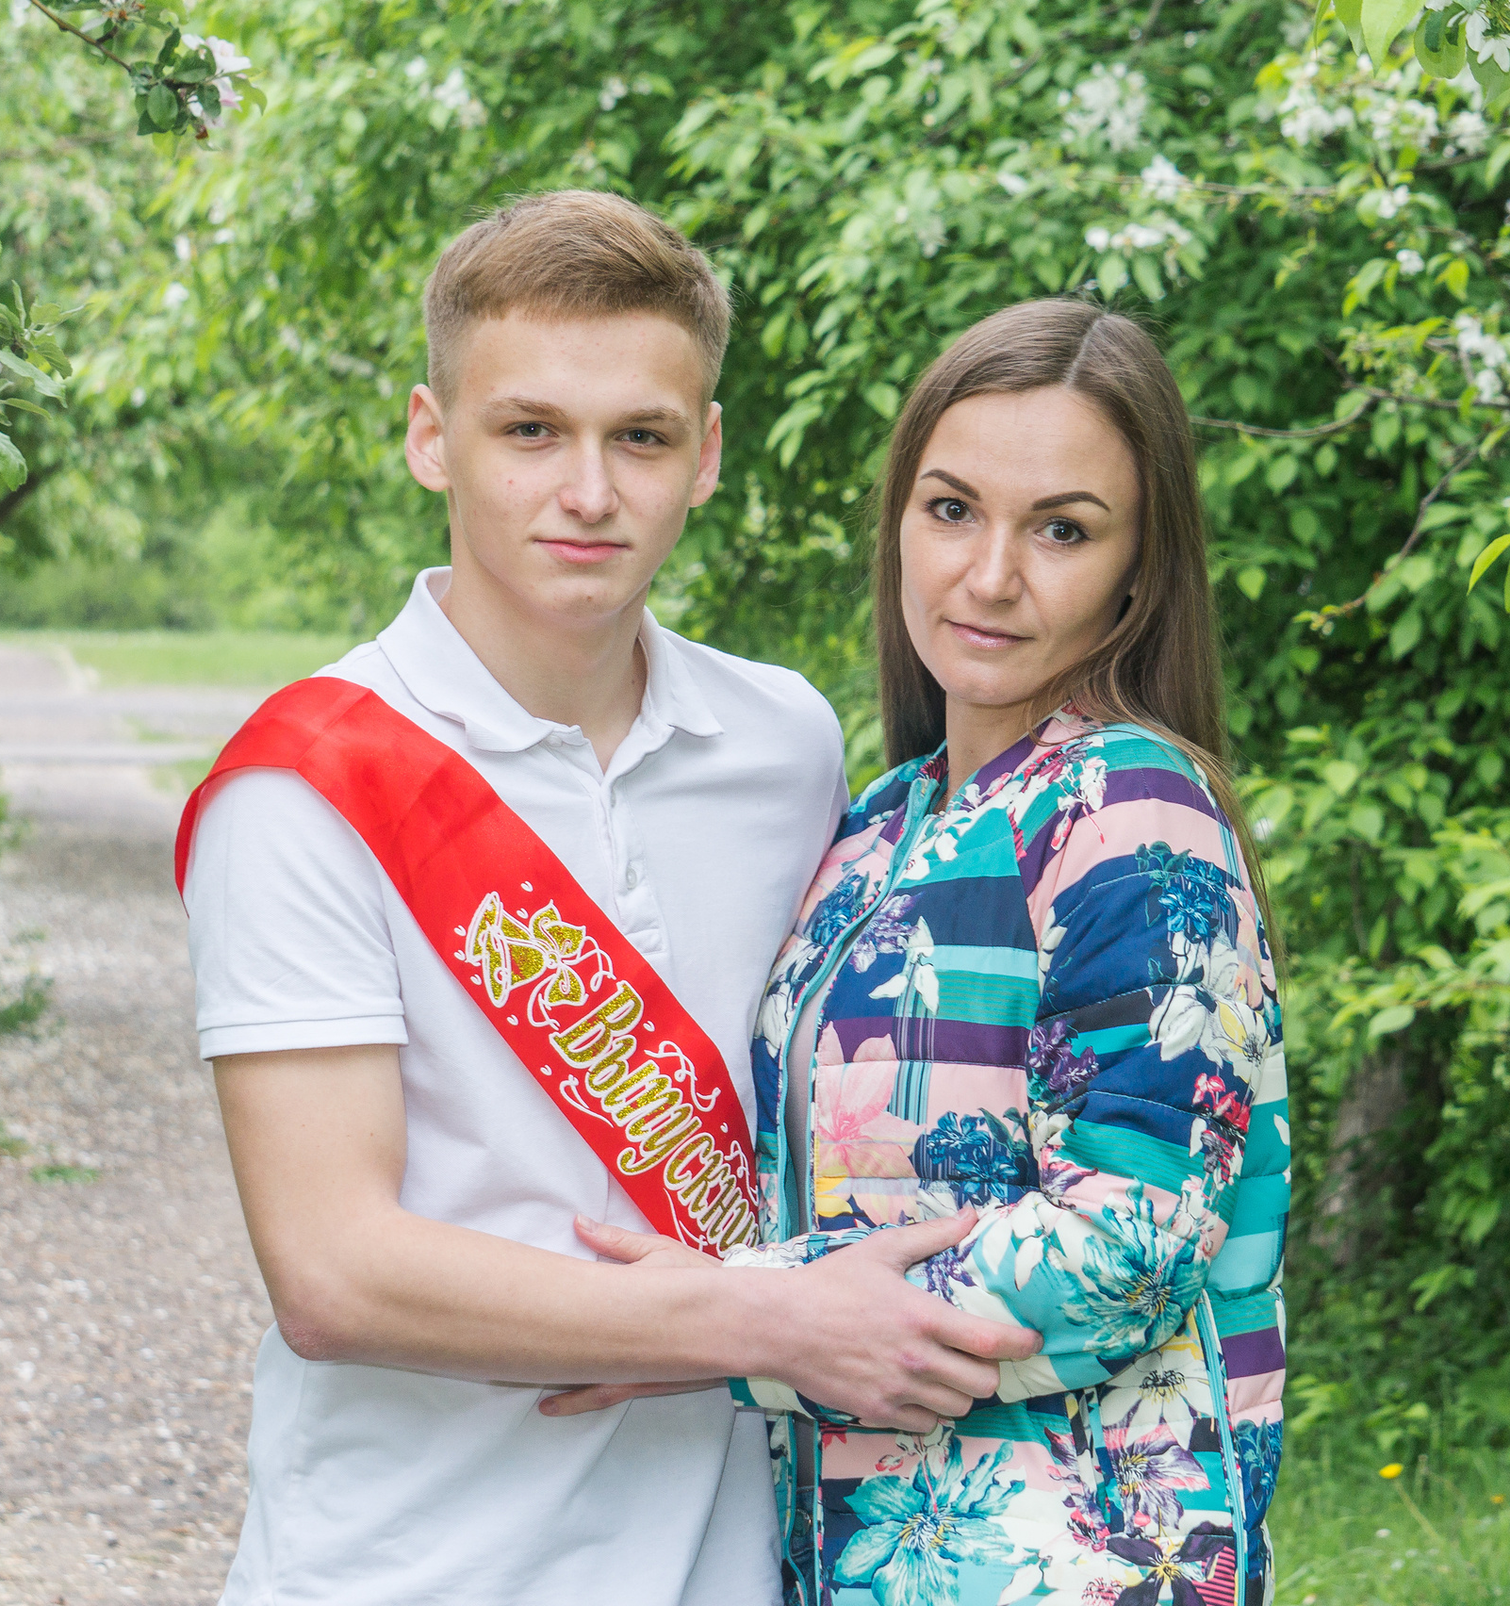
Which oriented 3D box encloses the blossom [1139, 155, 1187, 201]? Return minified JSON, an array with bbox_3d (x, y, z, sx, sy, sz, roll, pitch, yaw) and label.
[{"bbox_3d":[0.516,-0.791,8.400,0.060,0.057,0.050,0,3,3],"label":"blossom"}]

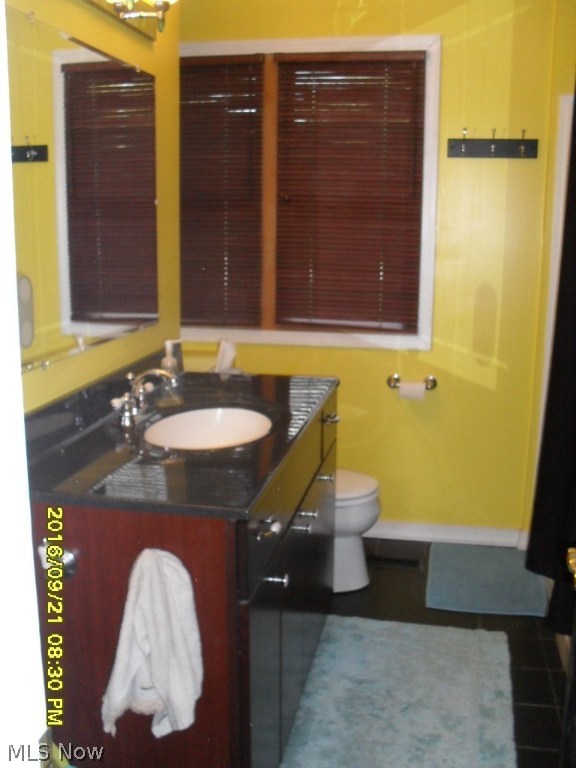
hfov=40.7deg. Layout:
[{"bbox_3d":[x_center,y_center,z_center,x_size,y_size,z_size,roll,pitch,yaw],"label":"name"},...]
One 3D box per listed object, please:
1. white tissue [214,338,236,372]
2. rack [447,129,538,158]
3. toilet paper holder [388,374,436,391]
[{"bbox_3d":[-0.243,-0.110,3.026,0.080,0.133,0.060,2,12,11],"label":"white tissue"},{"bbox_3d":[0.812,-0.950,3.075,0.347,0.107,0.055,3,12,11],"label":"rack"},{"bbox_3d":[0.528,-0.006,3.314,0.206,0.058,0.075,3,12,11],"label":"toilet paper holder"}]

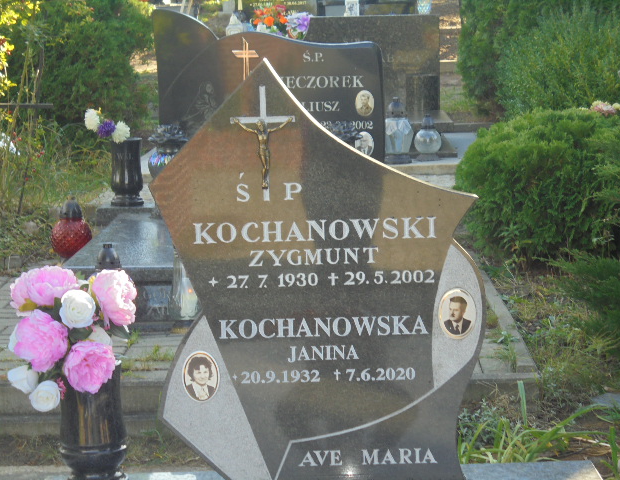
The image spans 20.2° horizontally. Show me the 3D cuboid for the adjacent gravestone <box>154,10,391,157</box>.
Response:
[{"bbox_3d":[-0.192,-0.710,8.250,1.085,0.780,0.100,-2,8,1],"label":"adjacent gravestone"}]

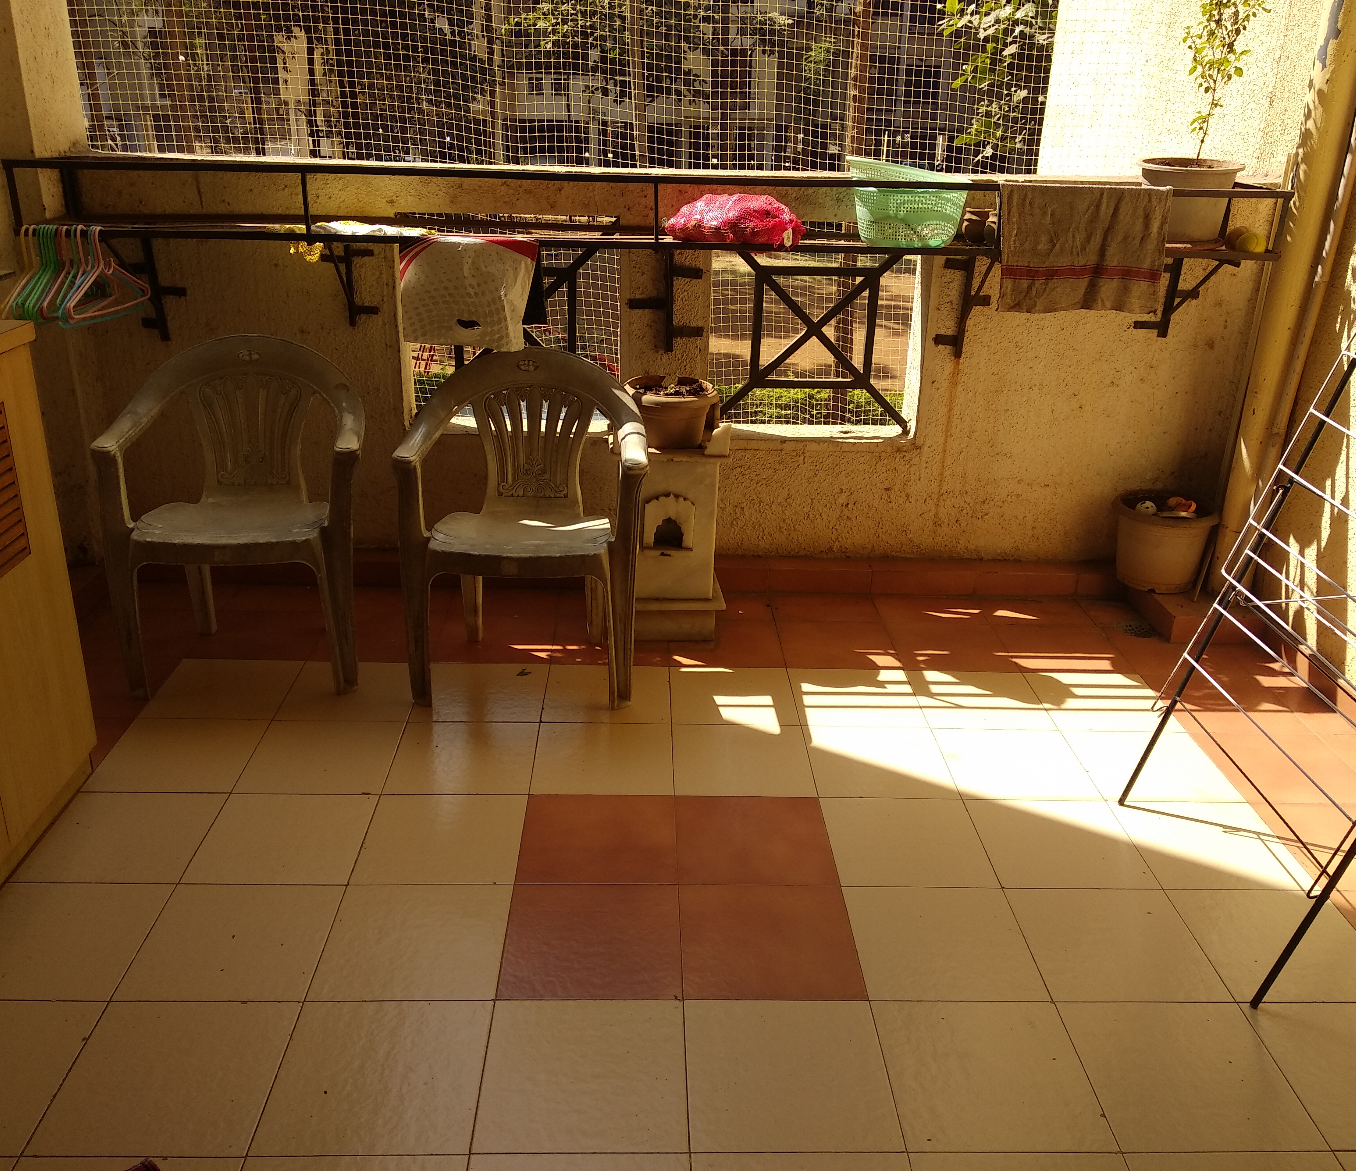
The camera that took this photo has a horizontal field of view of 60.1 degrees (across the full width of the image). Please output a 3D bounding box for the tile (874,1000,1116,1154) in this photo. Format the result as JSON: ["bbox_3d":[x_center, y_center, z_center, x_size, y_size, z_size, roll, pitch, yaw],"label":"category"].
[{"bbox_3d":[0.470,0.743,1.779,0.302,0.010,0.302,1,22,-2],"label":"tile"}]

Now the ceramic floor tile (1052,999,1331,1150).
[{"bbox_3d":[0.770,0.743,1.782,0.300,0.010,0.298,1,23,-2],"label":"ceramic floor tile"}]

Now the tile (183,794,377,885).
[{"bbox_3d":[-0.766,0.493,2.301,0.302,0.010,0.302,1,22,-2],"label":"tile"}]

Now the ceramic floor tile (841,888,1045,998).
[{"bbox_3d":[0.462,0.628,2.062,0.305,0.010,0.305,1,22,-2],"label":"ceramic floor tile"}]

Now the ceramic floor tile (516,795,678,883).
[{"bbox_3d":[-0.156,0.503,2.322,0.302,0.010,0.302,1,22,-2],"label":"ceramic floor tile"}]

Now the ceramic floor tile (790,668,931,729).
[{"bbox_3d":[0.436,0.279,2.874,0.300,0.010,0.298,1,23,-2],"label":"ceramic floor tile"}]

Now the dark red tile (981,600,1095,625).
[{"bbox_3d":[1.045,0.083,3.478,0.306,0.012,0.196,1,22,-2],"label":"dark red tile"}]

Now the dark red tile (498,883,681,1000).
[{"bbox_3d":[-0.148,0.623,2.053,0.304,0.010,0.299,1,23,-2],"label":"dark red tile"}]

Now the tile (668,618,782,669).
[{"bbox_3d":[0.125,0.162,3.179,0.302,0.010,0.302,1,22,-2],"label":"tile"}]

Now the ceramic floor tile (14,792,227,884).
[{"bbox_3d":[-1.062,0.484,2.269,0.300,0.010,0.298,1,23,-2],"label":"ceramic floor tile"}]

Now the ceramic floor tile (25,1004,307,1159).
[{"bbox_3d":[-0.753,0.731,1.754,0.304,0.010,0.299,1,23,-2],"label":"ceramic floor tile"}]

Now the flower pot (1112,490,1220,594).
[{"bbox_3d":[1.402,-0.121,3.415,0.291,0.248,0.291,1,22,-1],"label":"flower pot"}]

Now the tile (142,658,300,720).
[{"bbox_3d":[-1.093,0.257,2.845,0.304,0.010,0.299,1,23,-2],"label":"tile"}]

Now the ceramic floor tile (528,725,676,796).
[{"bbox_3d":[-0.164,0.389,2.603,0.304,0.010,0.299,1,23,-2],"label":"ceramic floor tile"}]

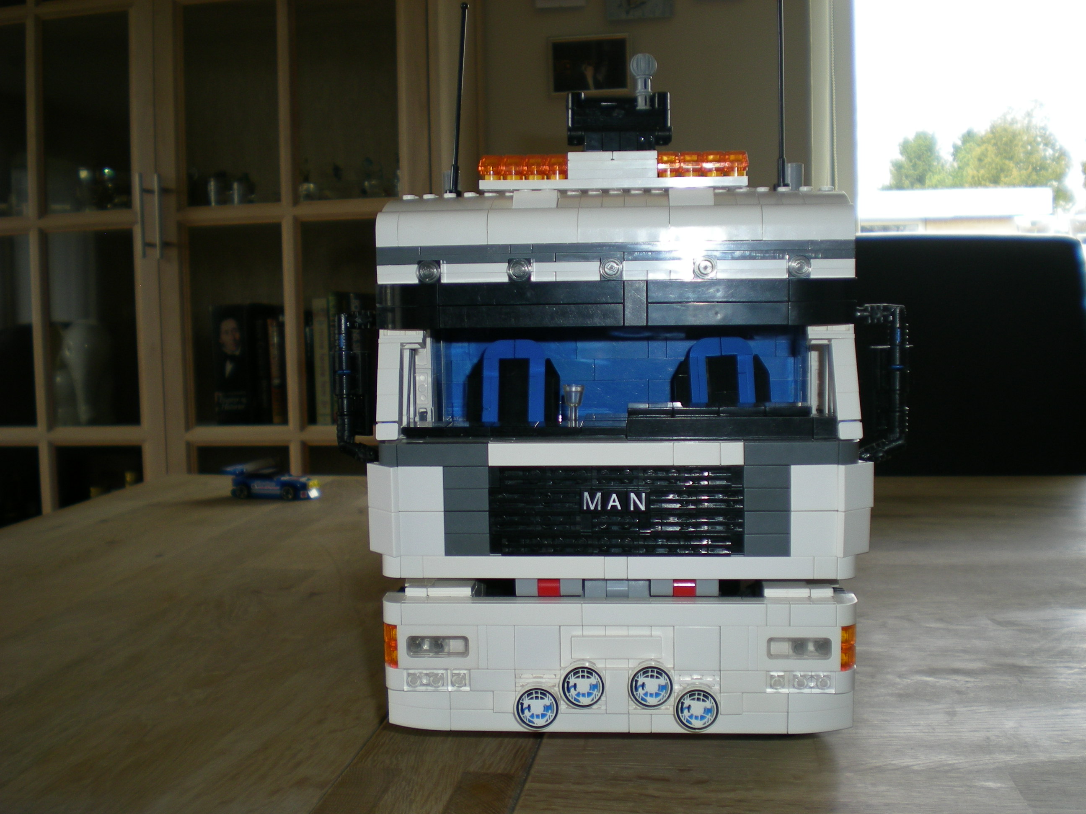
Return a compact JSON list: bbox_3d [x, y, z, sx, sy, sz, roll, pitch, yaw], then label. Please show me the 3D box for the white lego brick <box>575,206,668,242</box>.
[{"bbox_3d":[0.029,-0.064,0.417,0.032,0.013,0.016,-1,5,5],"label":"white lego brick"}]

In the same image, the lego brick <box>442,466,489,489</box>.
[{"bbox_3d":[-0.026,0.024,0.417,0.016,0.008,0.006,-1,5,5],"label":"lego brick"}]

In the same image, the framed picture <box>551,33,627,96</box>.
[{"bbox_3d":[0.101,-0.747,2.600,0.178,0.124,0.018,-2,6,5],"label":"framed picture"}]

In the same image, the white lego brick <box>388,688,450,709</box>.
[{"bbox_3d":[-0.045,0.104,0.432,0.024,0.008,0.009,0,6,4],"label":"white lego brick"}]

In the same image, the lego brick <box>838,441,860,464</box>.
[{"bbox_3d":[0.105,0.015,0.410,0.008,0.008,0.010,0,7,4],"label":"lego brick"}]

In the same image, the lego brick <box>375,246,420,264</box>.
[{"bbox_3d":[-0.051,-0.054,0.426,0.016,0.006,0.008,0,6,4],"label":"lego brick"}]

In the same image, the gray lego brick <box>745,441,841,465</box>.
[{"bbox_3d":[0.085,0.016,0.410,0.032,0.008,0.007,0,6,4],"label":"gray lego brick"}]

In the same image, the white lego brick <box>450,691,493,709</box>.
[{"bbox_3d":[-0.025,0.104,0.427,0.016,0.006,0.007,-1,5,6],"label":"white lego brick"}]

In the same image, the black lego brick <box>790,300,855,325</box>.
[{"bbox_3d":[0.096,-0.032,0.407,0.024,0.008,0.006,0,6,5],"label":"black lego brick"}]

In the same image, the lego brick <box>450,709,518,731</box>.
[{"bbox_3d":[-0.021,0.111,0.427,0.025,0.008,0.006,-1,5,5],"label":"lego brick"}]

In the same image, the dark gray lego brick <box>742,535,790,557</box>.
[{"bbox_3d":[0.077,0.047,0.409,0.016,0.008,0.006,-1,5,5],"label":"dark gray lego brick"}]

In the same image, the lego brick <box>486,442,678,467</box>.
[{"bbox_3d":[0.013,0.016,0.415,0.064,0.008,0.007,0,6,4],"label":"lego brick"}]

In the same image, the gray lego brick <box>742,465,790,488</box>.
[{"bbox_3d":[0.077,0.024,0.411,0.016,0.008,0.007,0,6,4],"label":"gray lego brick"}]

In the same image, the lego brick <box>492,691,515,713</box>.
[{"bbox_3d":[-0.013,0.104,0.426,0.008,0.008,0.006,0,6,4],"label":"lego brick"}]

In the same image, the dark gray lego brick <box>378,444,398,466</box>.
[{"bbox_3d":[-0.055,0.017,0.421,0.008,0.008,0.009,0,6,4],"label":"dark gray lego brick"}]

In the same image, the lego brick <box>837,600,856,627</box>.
[{"bbox_3d":[0.106,0.071,0.417,0.008,0.008,0.014,0,6,4],"label":"lego brick"}]

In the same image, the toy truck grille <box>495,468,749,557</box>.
[{"bbox_3d":[0.026,0.035,0.414,0.088,0.032,0.008,-1,5,6],"label":"toy truck grille"}]

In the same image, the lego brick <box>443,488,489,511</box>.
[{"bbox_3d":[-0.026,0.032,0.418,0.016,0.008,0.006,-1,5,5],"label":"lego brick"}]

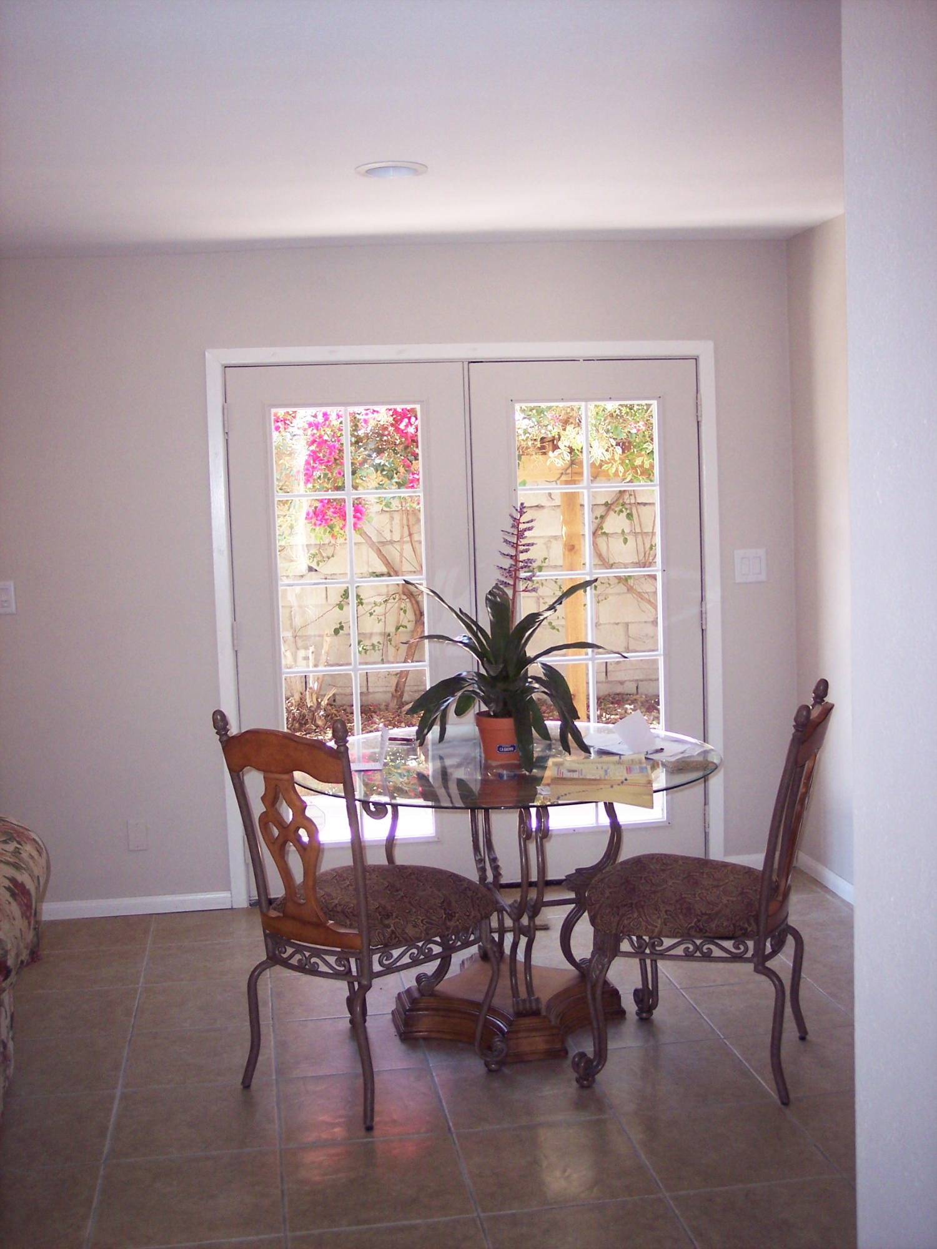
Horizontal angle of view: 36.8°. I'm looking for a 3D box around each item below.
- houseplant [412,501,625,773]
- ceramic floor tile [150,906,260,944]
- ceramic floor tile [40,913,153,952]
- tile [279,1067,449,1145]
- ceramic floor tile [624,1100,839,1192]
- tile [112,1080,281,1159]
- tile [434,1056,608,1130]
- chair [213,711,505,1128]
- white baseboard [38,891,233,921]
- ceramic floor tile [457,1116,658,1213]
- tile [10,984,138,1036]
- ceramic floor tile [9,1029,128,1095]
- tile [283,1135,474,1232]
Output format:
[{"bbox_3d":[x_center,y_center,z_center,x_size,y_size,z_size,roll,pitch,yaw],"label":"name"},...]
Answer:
[{"bbox_3d":[0.140,0.024,4.018,0.648,0.727,0.580,-2,5,-9],"label":"houseplant"},{"bbox_3d":[-0.930,1.105,5.135,0.406,0.010,0.406,-2,5,-9],"label":"ceramic floor tile"},{"bbox_3d":[-1.337,1.122,5.074,0.406,0.010,0.406,-2,5,-9],"label":"ceramic floor tile"},{"bbox_3d":[-0.274,1.222,3.579,0.406,0.010,0.406,-2,5,-9],"label":"tile"},{"bbox_3d":[0.603,1.220,3.289,0.406,0.010,0.406,-2,5,-9],"label":"ceramic floor tile"},{"bbox_3d":[-0.680,1.239,3.517,0.406,0.010,0.406,-2,5,-9],"label":"tile"},{"bbox_3d":[0.132,1.206,3.642,0.406,0.010,0.406,-2,5,-9],"label":"tile"},{"bbox_3d":[-0.297,0.698,3.694,0.530,1.015,0.585,2,6,35],"label":"chair"},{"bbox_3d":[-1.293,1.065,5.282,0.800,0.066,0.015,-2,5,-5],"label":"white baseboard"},{"bbox_3d":[0.196,1.237,3.228,0.406,0.010,0.406,-2,5,-9],"label":"ceramic floor tile"},{"bbox_3d":[-1.213,1.188,4.262,0.406,0.010,0.406,-2,5,-9],"label":"tile"},{"bbox_3d":[-1.150,1.221,3.859,0.406,0.010,0.406,-2,5,-9],"label":"ceramic floor tile"},{"bbox_3d":[-0.211,1.257,3.175,0.406,0.010,0.406,-2,5,-9],"label":"tile"}]

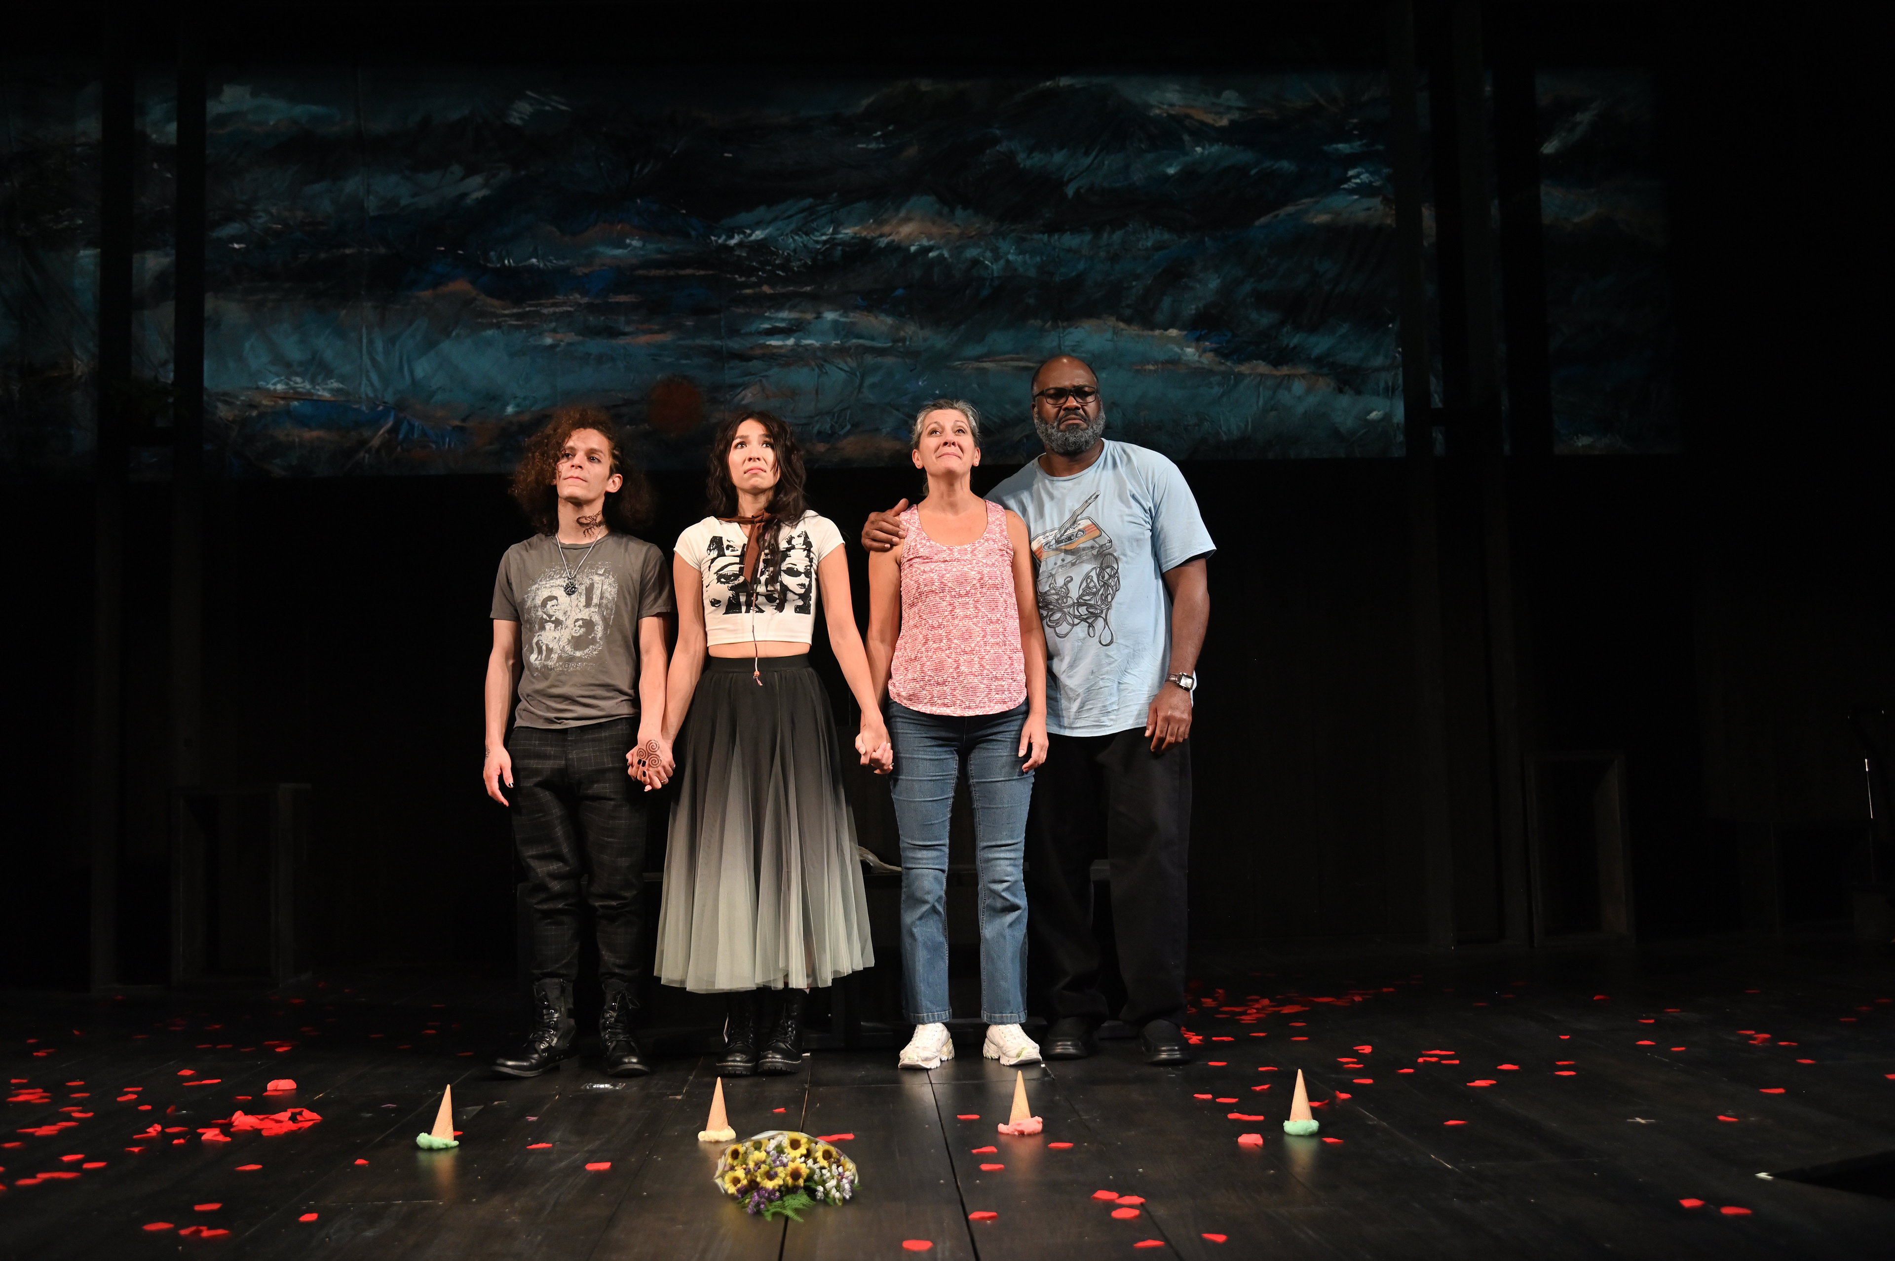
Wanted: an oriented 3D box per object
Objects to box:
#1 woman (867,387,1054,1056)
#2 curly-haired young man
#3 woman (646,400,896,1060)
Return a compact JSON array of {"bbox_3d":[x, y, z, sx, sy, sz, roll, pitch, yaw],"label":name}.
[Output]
[{"bbox_3d":[0.023,0.245,4.689,0.485,1.730,0.330,-2,-5,2],"label":"woman"},{"bbox_3d":[-0.980,0.268,4.746,0.503,1.746,0.360,-1,-5,-3],"label":"curly-haired young man"},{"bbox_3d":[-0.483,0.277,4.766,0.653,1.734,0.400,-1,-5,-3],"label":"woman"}]

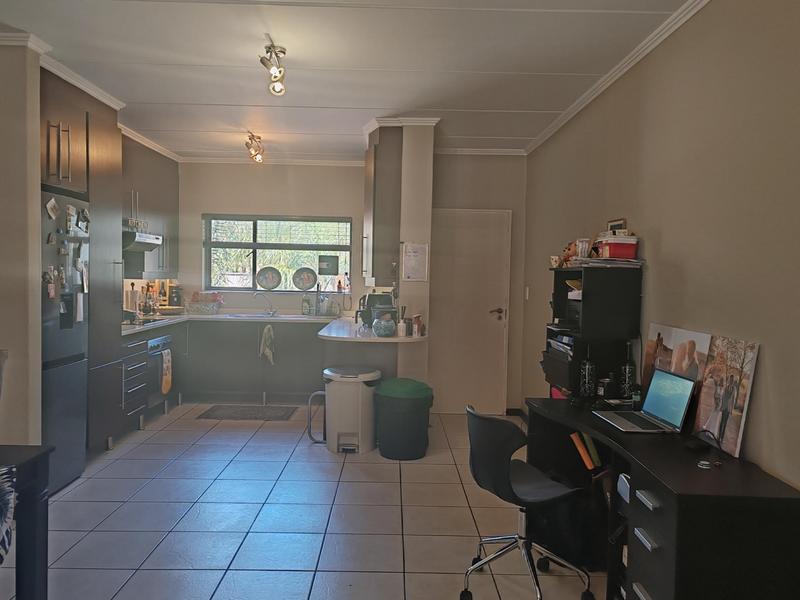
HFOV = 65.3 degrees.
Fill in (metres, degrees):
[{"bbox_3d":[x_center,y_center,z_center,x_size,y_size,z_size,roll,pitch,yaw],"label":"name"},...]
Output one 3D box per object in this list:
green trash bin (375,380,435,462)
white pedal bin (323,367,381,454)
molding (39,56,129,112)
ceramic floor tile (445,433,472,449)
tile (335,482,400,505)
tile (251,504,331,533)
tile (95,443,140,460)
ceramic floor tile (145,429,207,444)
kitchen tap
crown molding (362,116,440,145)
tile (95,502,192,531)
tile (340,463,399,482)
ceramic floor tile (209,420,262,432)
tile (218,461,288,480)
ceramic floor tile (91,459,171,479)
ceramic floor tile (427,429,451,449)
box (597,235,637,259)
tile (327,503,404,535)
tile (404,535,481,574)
[{"bbox_3d":[0.029,0.874,4.728,0.440,0.580,0.440,1,3,-1],"label":"green trash bin"},{"bbox_3d":[-0.384,0.873,4.999,0.455,0.610,0.430,1,3,3],"label":"white pedal bin"},{"bbox_3d":[-2.006,-1.369,3.990,0.050,0.062,1.150,1,3,-1],"label":"molding"},{"bbox_3d":[0.620,1.190,5.228,0.410,0.010,0.410,1,3,-1],"label":"ceramic floor tile"},{"bbox_3d":[-0.196,1.232,3.956,0.408,0.010,0.408,1,3,0],"label":"tile"},{"bbox_3d":[-0.613,1.264,3.596,0.412,0.010,0.412,1,3,-1],"label":"tile"},{"bbox_3d":[-2.217,1.131,4.663,0.400,0.010,0.400,1,3,-1],"label":"tile"},{"bbox_3d":[-1.851,1.141,5.178,0.408,0.010,0.408,1,3,0],"label":"ceramic floor tile"},{"bbox_3d":[-1.457,0.038,6.708,0.250,0.270,0.080,-1,3,-30],"label":"kitchen tap"},{"bbox_3d":[-0.005,-1.423,5.276,0.652,0.065,0.671,1,3,0],"label":"crown molding"},{"bbox_3d":[-1.398,1.204,3.460,0.400,0.010,0.400,1,3,-1],"label":"tile"},{"bbox_3d":[-0.198,1.212,4.367,0.408,0.010,0.408,1,3,0],"label":"tile"},{"bbox_3d":[-1.486,1.161,5.758,0.417,0.010,0.417,1,3,0],"label":"ceramic floor tile"},{"bbox_3d":[-1.022,1.196,4.361,0.408,0.010,0.408,1,3,0],"label":"tile"},{"bbox_3d":[-1.903,1.215,4.482,0.417,0.010,0.417,1,3,0],"label":"ceramic floor tile"},{"bbox_3d":[0.209,1.200,5.274,0.412,0.010,0.412,1,3,-1],"label":"ceramic floor tile"},{"bbox_3d":[1.159,-0.281,3.335,0.160,0.105,0.190,1,3,0],"label":"box"},{"bbox_3d":[-0.195,1.271,3.599,0.412,0.010,0.412,1,3,-1],"label":"tile"},{"bbox_3d":[0.222,1.280,3.136,0.408,0.010,0.408,1,3,0],"label":"tile"}]

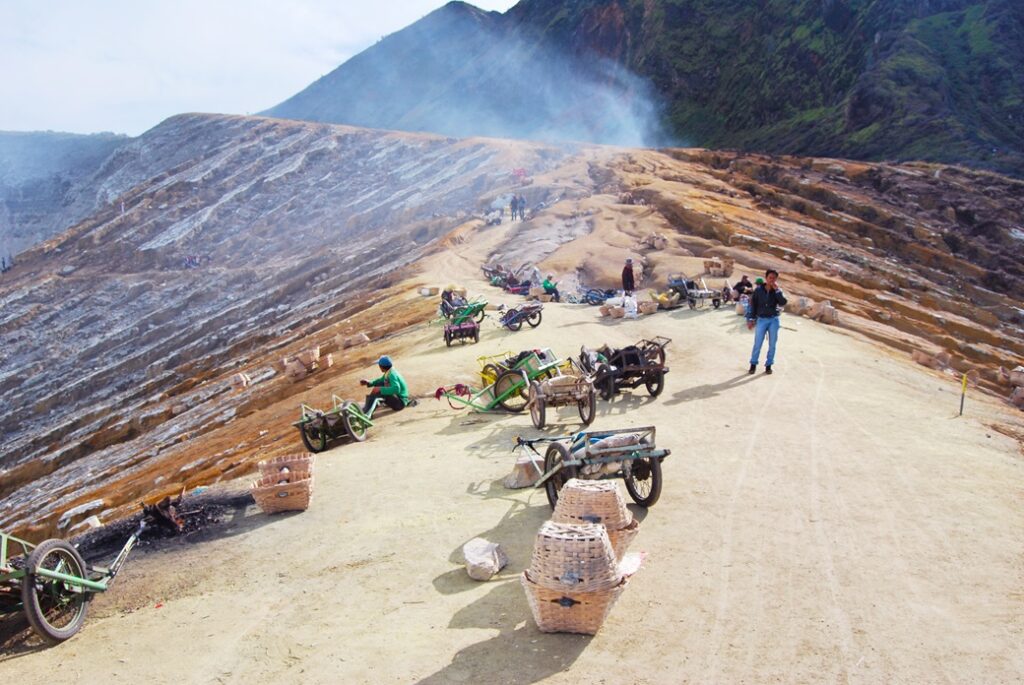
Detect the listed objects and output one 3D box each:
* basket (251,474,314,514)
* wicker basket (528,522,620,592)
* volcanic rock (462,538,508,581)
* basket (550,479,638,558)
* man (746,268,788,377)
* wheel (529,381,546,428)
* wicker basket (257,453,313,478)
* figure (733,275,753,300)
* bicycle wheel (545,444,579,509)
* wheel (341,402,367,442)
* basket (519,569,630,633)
[{"bbox_3d":[-2.120,1.413,7.200,0.570,0.290,0.420,-5,10,-13],"label":"basket"},{"bbox_3d":[0.345,1.232,4.481,0.530,0.290,0.400,1,9,6],"label":"wicker basket"},{"bbox_3d":[-0.175,1.449,5.130,0.300,0.220,0.260,1,9,6],"label":"volcanic rock"},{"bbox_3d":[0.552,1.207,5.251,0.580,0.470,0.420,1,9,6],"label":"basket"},{"bbox_3d":[4.006,-0.323,12.100,0.600,1.660,0.400,2,9,11],"label":"man"},{"bbox_3d":[0.300,0.735,8.950,0.085,0.570,0.570,-5,10,-10],"label":"wheel"},{"bbox_3d":[-2.210,1.340,7.600,0.560,0.290,0.420,-5,10,-13],"label":"wicker basket"},{"bbox_3d":[6.597,-1.546,22.000,0.600,0.850,0.500,5,10,30],"label":"figure"},{"bbox_3d":[0.385,1.085,6.060,0.085,0.570,0.570,-4,10,-18],"label":"bicycle wheel"},{"bbox_3d":[-2.070,1.050,10.200,0.085,0.570,0.570,-15,16,-36],"label":"wheel"},{"bbox_3d":[0.350,1.503,4.523,0.600,0.300,0.430,1,9,6],"label":"basket"}]

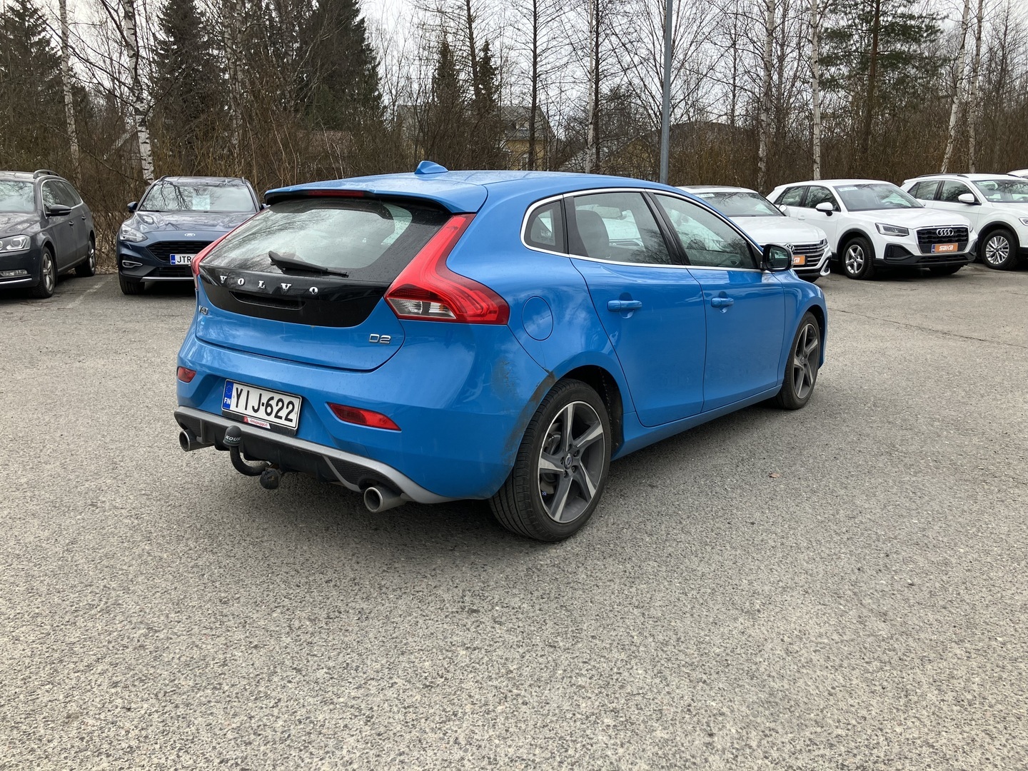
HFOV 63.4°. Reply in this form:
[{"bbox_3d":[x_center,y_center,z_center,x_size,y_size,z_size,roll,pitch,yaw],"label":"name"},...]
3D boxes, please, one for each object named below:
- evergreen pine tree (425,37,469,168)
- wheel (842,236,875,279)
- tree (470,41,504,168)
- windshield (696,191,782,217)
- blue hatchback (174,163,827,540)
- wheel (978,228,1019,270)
[{"bbox_3d":[-3.097,-11.664,38.400,2.100,8.300,2.100,0,13,0],"label":"evergreen pine tree"},{"bbox_3d":[5.283,-1.964,12.750,0.230,0.660,0.660,-3,13,-15],"label":"wheel"},{"bbox_3d":[-1.261,-11.627,38.400,1.700,8.200,1.700,0,13,0],"label":"tree"},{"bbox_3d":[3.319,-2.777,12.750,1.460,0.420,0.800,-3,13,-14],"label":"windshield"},{"bbox_3d":[0.360,-0.461,4.644,1.860,1.430,4.400,10,16,36],"label":"blue hatchback"},{"bbox_3d":[7.882,-2.223,13.500,0.230,0.660,0.660,-3,13,-16],"label":"wheel"}]

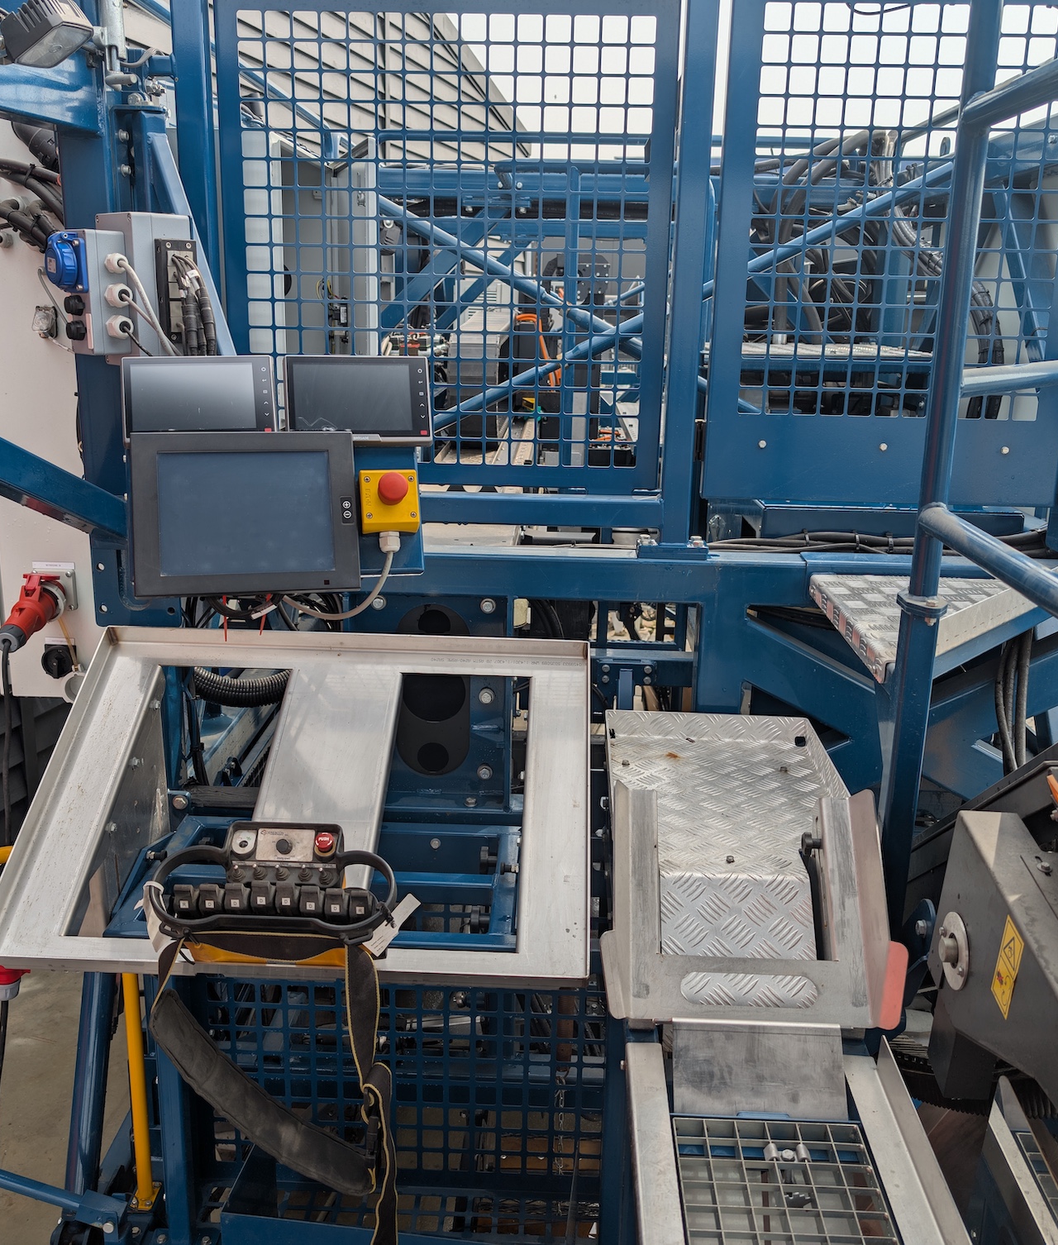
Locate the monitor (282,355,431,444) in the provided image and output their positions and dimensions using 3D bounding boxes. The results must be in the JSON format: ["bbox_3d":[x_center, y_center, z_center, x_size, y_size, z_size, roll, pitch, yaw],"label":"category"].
[{"bbox_3d":[-0.227,-0.292,1.536,0.188,0.122,0.030,-3,-6,-13],"label":"monitor"}]

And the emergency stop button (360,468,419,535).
[{"bbox_3d":[-0.182,-0.161,1.499,0.074,0.073,0.090,-3,-10,-13],"label":"emergency stop button"}]

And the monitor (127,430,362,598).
[{"bbox_3d":[-0.360,-0.136,1.471,0.273,0.207,0.048,-3,-8,-13],"label":"monitor"}]

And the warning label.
[{"bbox_3d":[0.527,0.379,1.262,0.003,0.104,0.050,2,23,1],"label":"warning label"}]

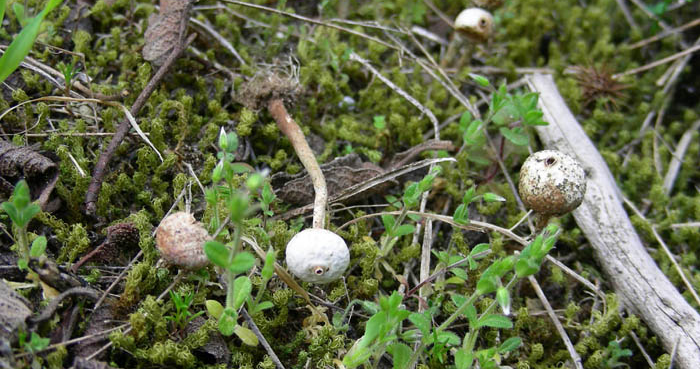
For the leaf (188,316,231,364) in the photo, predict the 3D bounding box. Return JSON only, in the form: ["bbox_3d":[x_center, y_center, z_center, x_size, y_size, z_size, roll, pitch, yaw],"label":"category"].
[{"bbox_3d":[-0.025,0.028,0.208,0.008,0.005,0.007,0,40,0],"label":"leaf"}]

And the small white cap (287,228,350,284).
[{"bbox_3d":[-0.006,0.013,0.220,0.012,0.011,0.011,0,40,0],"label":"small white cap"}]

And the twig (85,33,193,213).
[{"bbox_3d":[-0.046,-0.014,0.256,0.006,0.006,0.063,9,41,11],"label":"twig"}]

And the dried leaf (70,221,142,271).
[{"bbox_3d":[-0.047,0.012,0.227,0.013,0.006,0.008,0,40,0],"label":"dried leaf"}]

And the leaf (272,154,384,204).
[{"bbox_3d":[-0.004,-0.001,0.240,0.022,0.007,0.009,0,40,0],"label":"leaf"}]

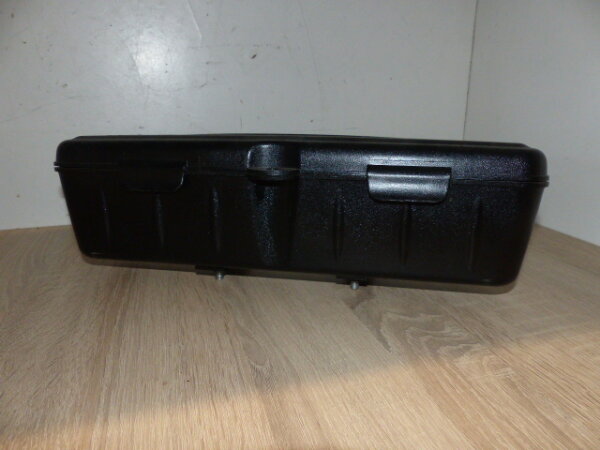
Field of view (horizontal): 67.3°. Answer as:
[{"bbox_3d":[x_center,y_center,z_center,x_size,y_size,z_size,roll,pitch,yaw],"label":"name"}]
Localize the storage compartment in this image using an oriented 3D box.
[{"bbox_3d":[-0.001,-0.027,0.438,0.385,0.122,0.188,3,14,11],"label":"storage compartment"}]

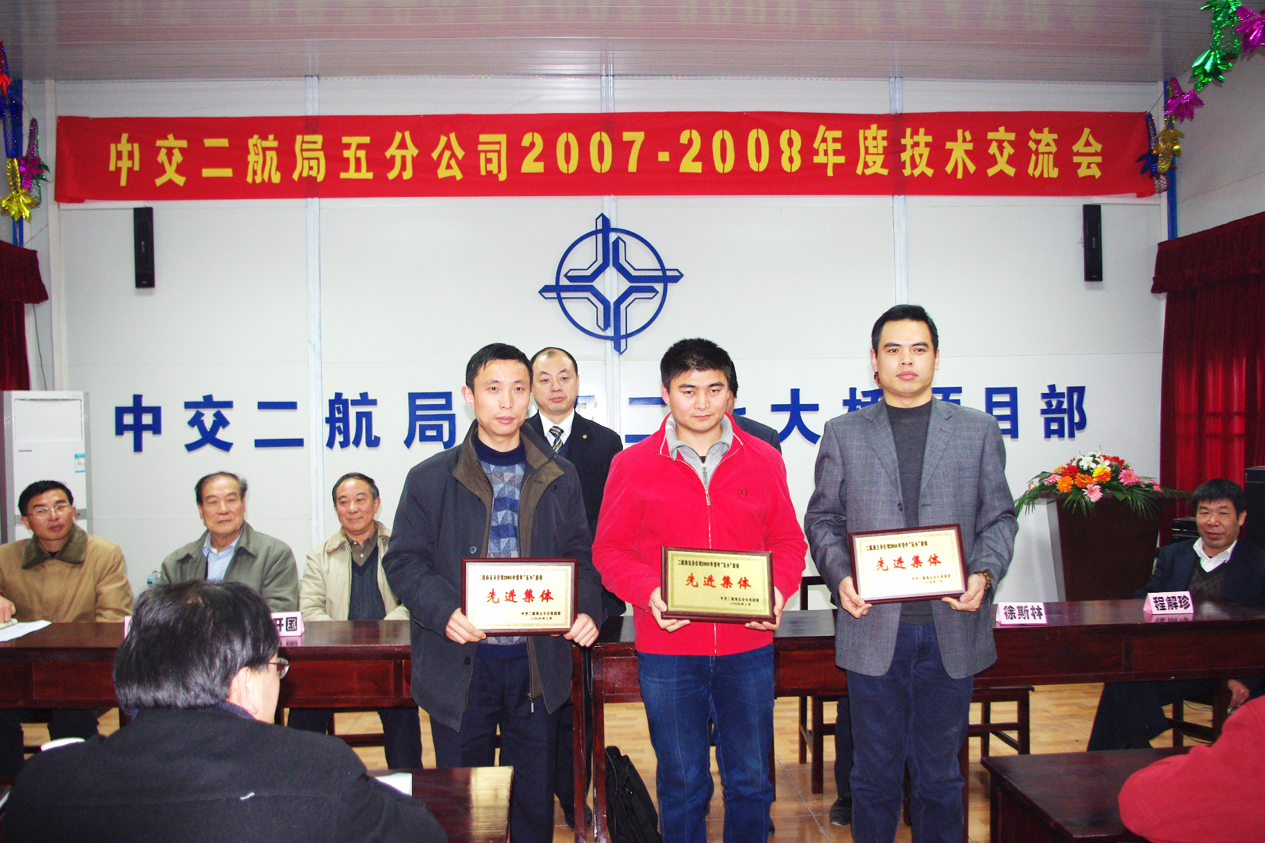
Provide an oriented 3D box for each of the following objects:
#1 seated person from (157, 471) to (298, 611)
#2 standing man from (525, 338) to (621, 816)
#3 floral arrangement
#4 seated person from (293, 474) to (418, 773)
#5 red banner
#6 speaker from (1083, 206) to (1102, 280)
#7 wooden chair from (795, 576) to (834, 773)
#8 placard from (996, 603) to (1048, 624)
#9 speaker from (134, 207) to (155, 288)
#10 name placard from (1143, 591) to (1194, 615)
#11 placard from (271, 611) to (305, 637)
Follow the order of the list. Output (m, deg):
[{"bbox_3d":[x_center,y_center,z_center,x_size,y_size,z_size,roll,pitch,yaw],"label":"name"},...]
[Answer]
[{"bbox_3d":[-1.536,0.851,3.610,0.560,1.292,0.740,-1,1,-6],"label":"seated person"},{"bbox_3d":[-0.293,0.599,3.583,0.520,1.758,0.340,-1,1,-3],"label":"standing man"},{"bbox_3d":[2.623,0.351,5.300,0.918,0.353,0.450,-1,1,-3],"label":"floral arrangement"},{"bbox_3d":[-1.043,0.848,3.620,0.510,1.283,0.740,-1,1,-9],"label":"seated person"},{"bbox_3d":[-0.076,-1.632,5.836,6.727,0.520,0.050,-1,1,-3],"label":"red banner"},{"bbox_3d":[2.880,-1.116,5.933,0.108,0.479,0.095,-1,1,2],"label":"speaker"},{"bbox_3d":[0.894,1.064,3.921,0.430,0.785,0.430,-1,1,-3],"label":"wooden chair"},{"bbox_3d":[1.341,0.658,3.277,0.152,0.068,0.060,-1,1,-1],"label":"placard"},{"bbox_3d":[-2.900,-1.033,5.638,0.111,0.479,0.095,-1,1,-7],"label":"speaker"},{"bbox_3d":[1.912,0.648,3.387,0.152,0.068,0.060,-1,1,2],"label":"name placard"},{"bbox_3d":[-1.205,0.697,3.249,0.152,0.068,0.060,-1,1,-5],"label":"placard"}]

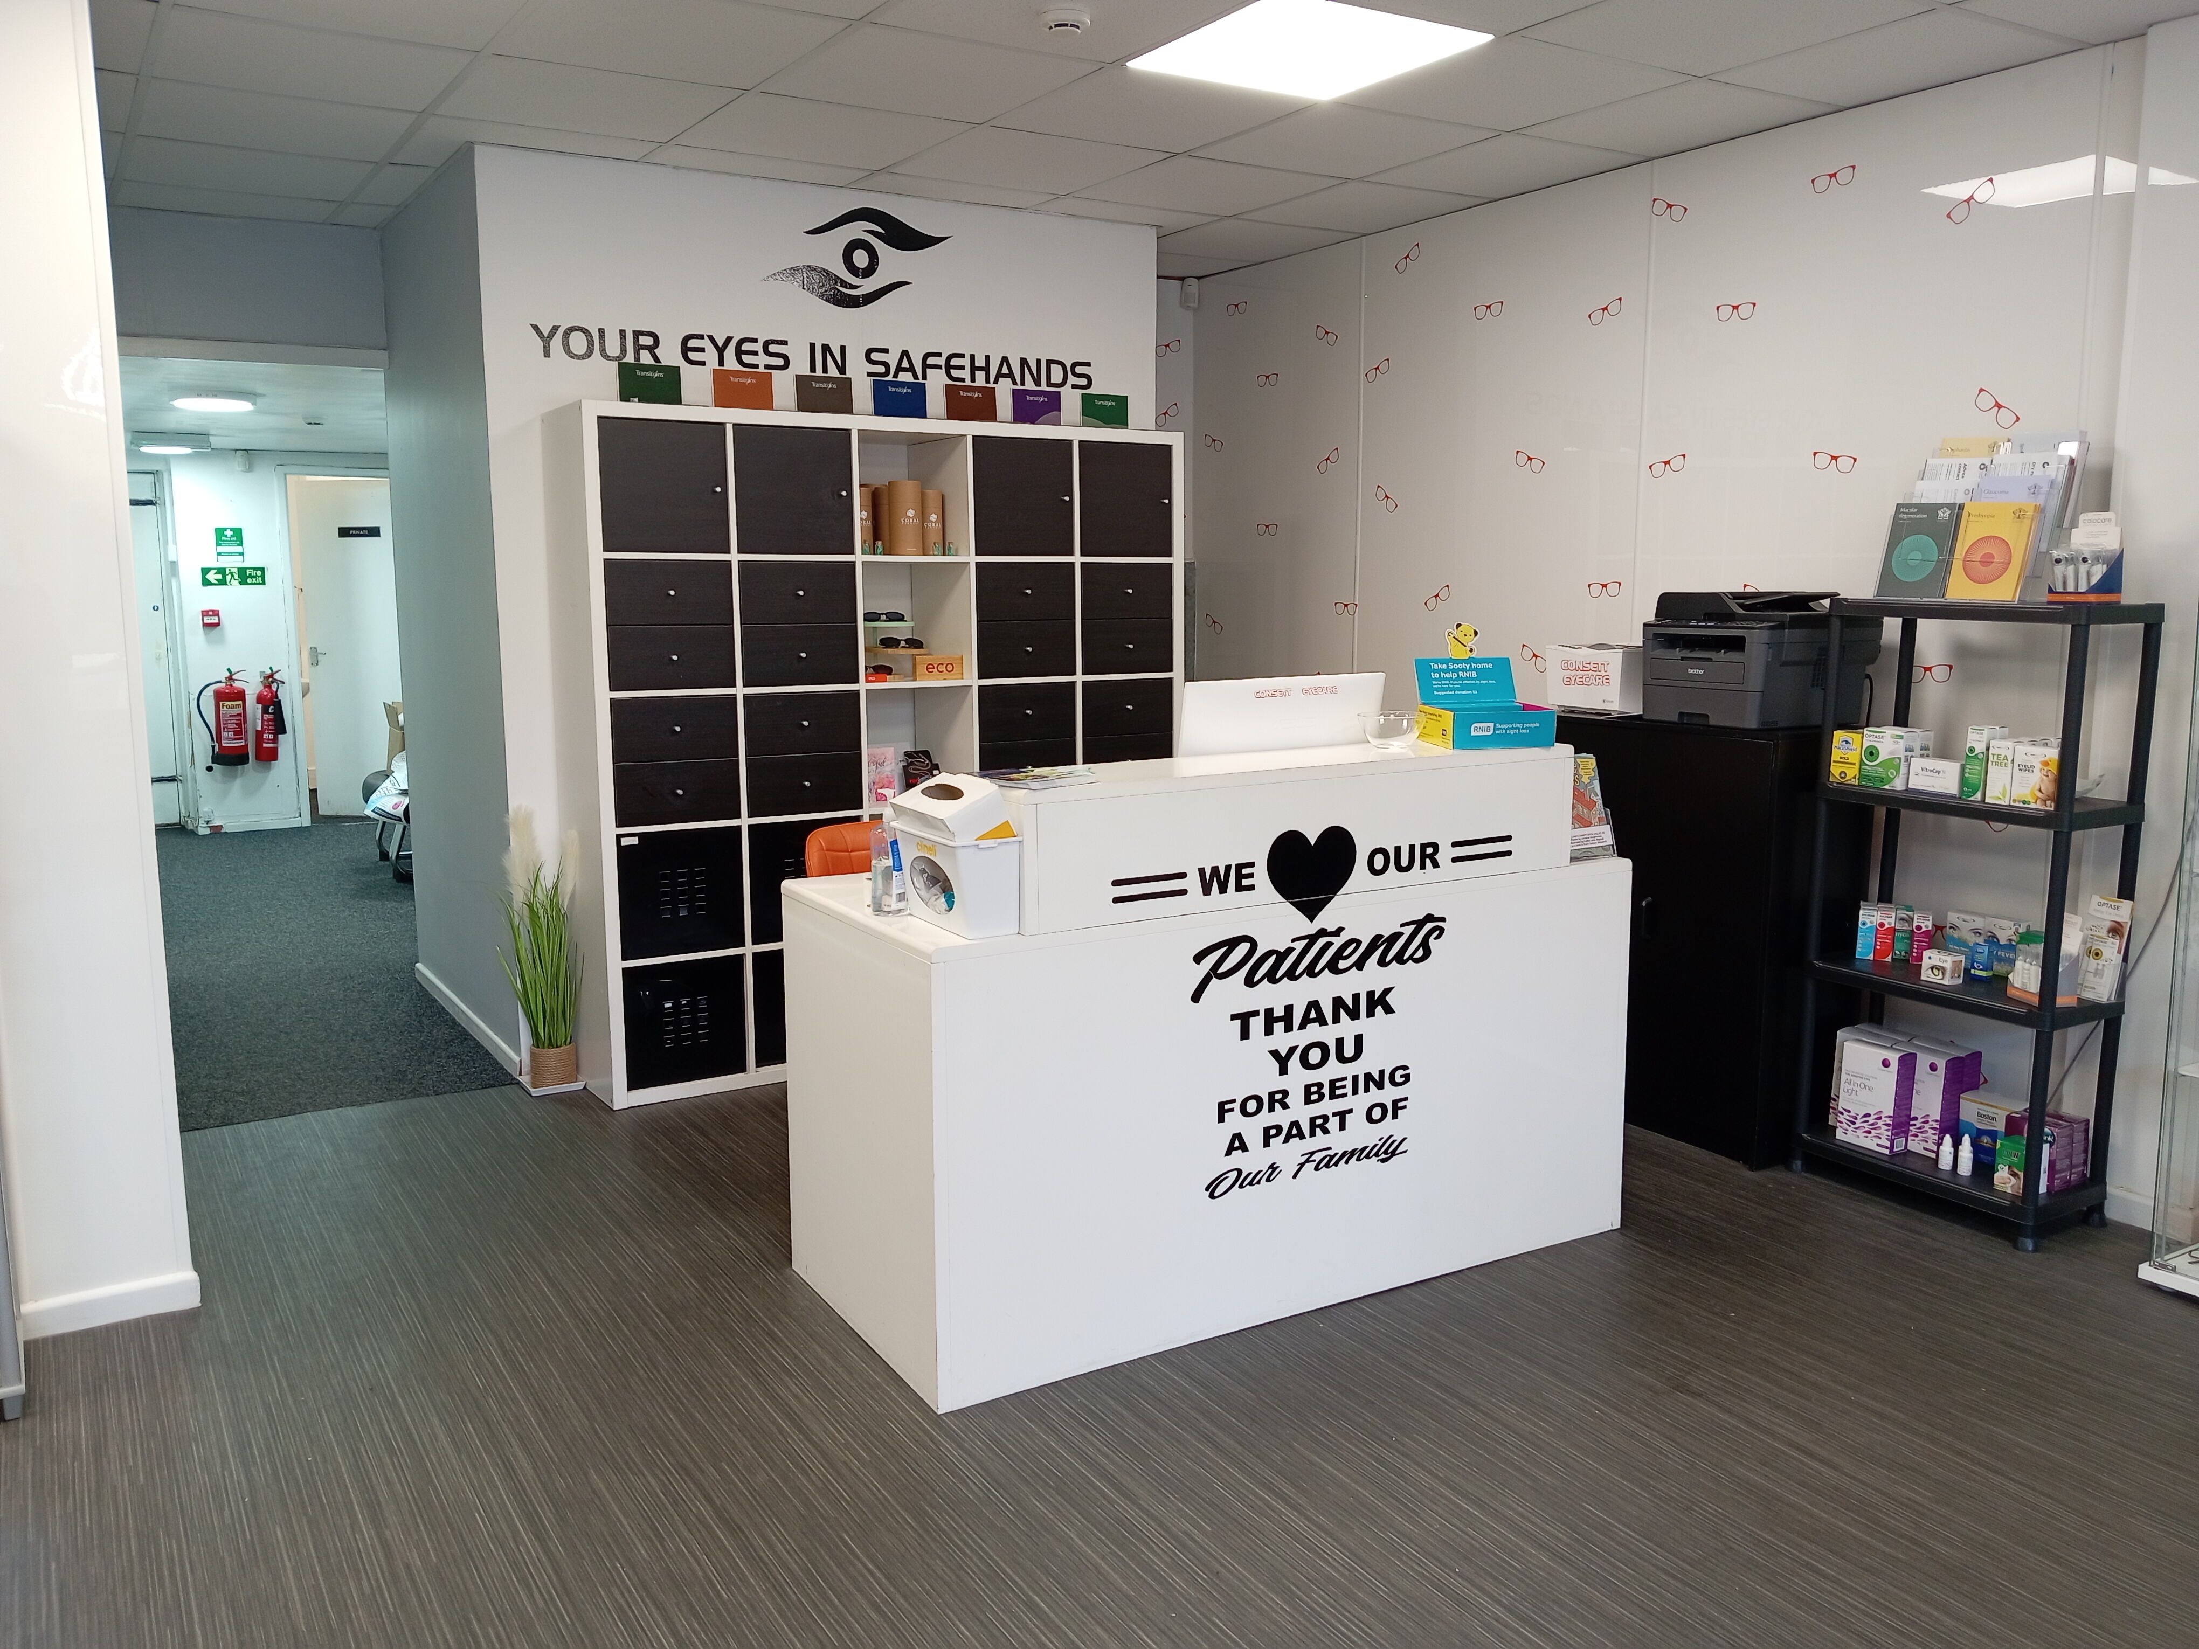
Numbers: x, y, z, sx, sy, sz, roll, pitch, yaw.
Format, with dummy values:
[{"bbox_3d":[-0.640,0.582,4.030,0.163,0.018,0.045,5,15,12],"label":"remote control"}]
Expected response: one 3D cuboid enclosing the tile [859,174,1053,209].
[{"bbox_3d":[-0.414,-1.866,5.031,0.592,0.020,0.223,-5,10,-32],"label":"tile"}]

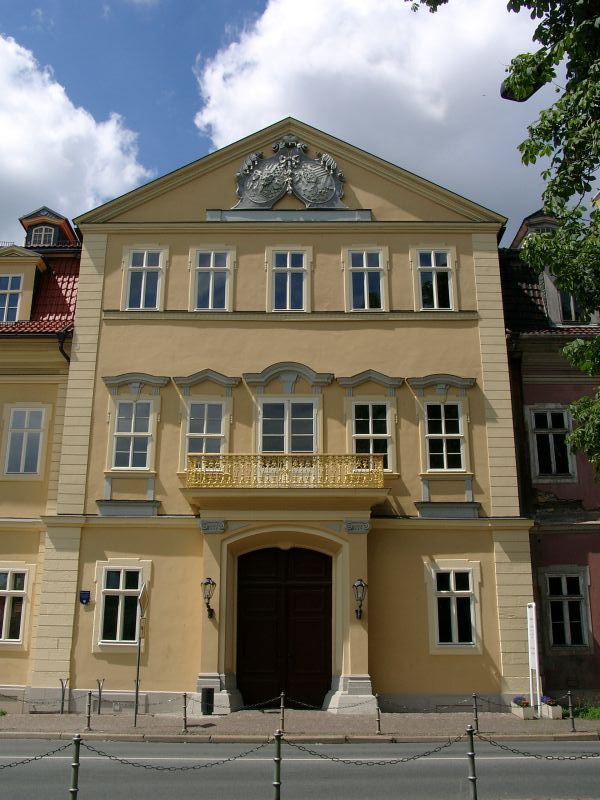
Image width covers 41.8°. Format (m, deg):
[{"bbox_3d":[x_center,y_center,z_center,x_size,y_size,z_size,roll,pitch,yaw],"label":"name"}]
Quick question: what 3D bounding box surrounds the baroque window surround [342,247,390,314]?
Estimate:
[{"bbox_3d":[2.089,-3.804,24.922,1.501,2.284,0.180,0,-16,1],"label":"baroque window surround"}]

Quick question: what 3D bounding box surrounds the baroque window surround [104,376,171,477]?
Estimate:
[{"bbox_3d":[-4.731,0.701,22.564,1.987,2.939,0.440,0,-17,1],"label":"baroque window surround"}]

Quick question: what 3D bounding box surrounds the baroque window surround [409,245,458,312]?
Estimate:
[{"bbox_3d":[4.241,-3.812,24.892,1.497,2.309,0.180,0,-16,1],"label":"baroque window surround"}]

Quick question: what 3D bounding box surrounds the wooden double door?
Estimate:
[{"bbox_3d":[-0.428,6.455,22.503,2.707,4.450,0.150,0,-16,1],"label":"wooden double door"}]

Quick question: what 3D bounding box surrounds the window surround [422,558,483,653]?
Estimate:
[{"bbox_3d":[4.133,5.559,21.143,1.541,2.476,0.220,0,-17,1],"label":"window surround"}]

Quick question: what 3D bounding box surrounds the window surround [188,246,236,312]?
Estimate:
[{"bbox_3d":[-2.672,-3.656,24.024,1.474,2.178,0.220,0,-17,1],"label":"window surround"}]

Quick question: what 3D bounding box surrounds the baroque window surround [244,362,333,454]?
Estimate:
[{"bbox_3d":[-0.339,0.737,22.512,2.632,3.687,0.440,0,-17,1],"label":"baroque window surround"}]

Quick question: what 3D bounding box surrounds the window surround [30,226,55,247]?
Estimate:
[{"bbox_3d":[-9.634,-6.070,29.436,0.832,0.956,0.120,0,-16,1],"label":"window surround"}]

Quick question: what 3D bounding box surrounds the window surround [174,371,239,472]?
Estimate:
[{"bbox_3d":[-2.679,0.642,22.563,1.997,3.059,0.440,0,-17,1],"label":"window surround"}]

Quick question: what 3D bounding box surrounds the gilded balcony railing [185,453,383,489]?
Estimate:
[{"bbox_3d":[-0.394,2.167,22.591,5.519,0.962,1.150,0,-16,1],"label":"gilded balcony railing"}]

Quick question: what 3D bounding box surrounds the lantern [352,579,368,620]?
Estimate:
[{"bbox_3d":[1.581,5.228,20.567,0.399,1.008,0.780,0,-17,1],"label":"lantern"}]

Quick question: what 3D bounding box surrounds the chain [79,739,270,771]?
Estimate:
[{"bbox_3d":[-1.298,3.753,8.299,2.015,0.293,0.050,2,-16,-6],"label":"chain"}]

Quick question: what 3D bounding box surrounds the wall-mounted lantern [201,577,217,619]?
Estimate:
[{"bbox_3d":[-2.477,5.409,21.417,0.414,1.070,0.680,0,-16,1],"label":"wall-mounted lantern"}]

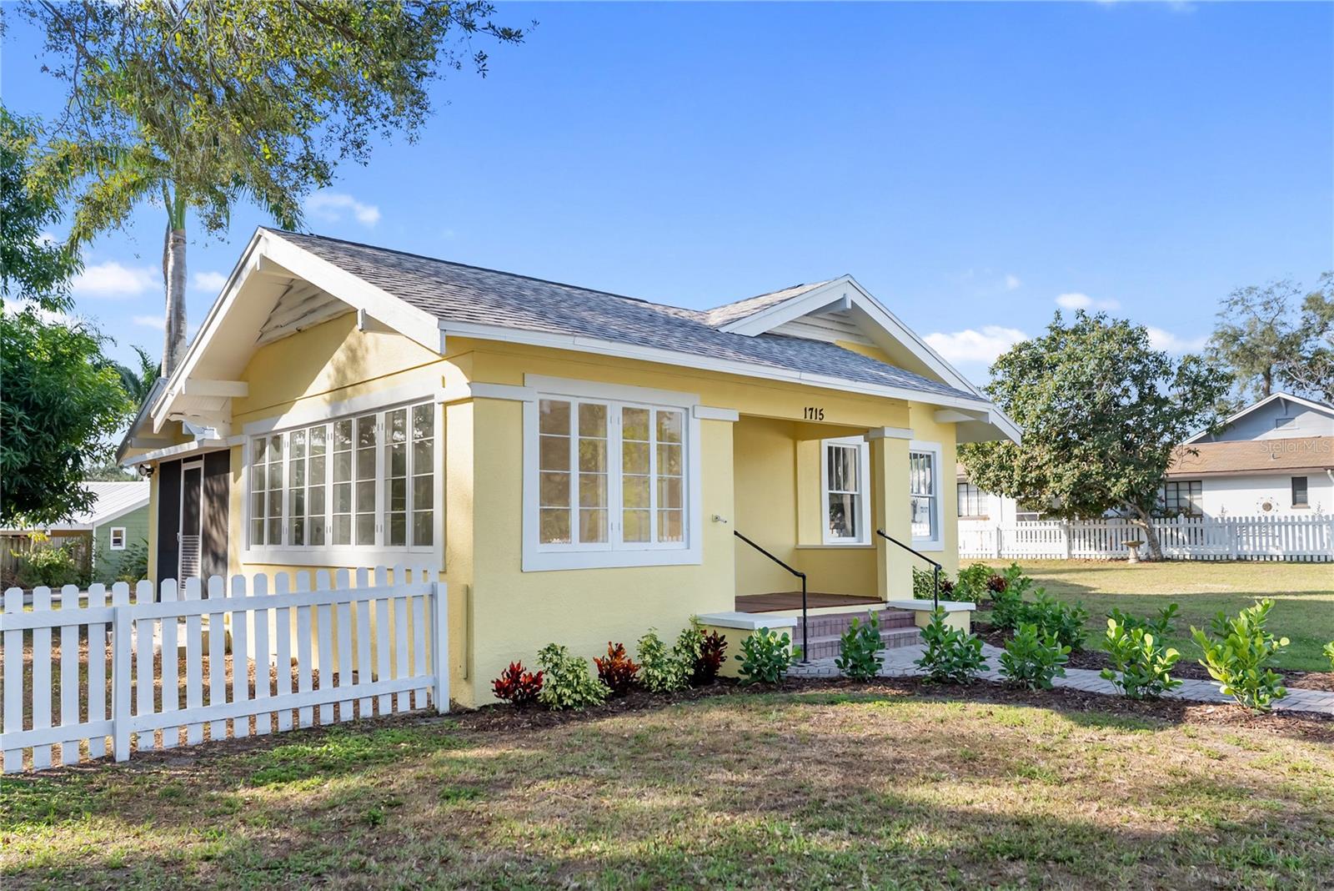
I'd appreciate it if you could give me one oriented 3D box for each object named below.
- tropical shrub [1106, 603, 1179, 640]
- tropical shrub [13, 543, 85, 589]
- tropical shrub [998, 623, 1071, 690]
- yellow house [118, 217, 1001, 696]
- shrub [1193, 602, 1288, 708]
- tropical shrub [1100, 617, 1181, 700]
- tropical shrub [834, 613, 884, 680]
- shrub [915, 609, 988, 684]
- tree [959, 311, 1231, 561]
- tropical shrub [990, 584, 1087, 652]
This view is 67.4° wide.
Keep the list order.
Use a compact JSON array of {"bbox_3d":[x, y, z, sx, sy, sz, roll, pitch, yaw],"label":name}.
[{"bbox_3d":[4.411,1.745,9.308,0.656,0.546,0.609,-3,-6,25],"label":"tropical shrub"},{"bbox_3d":[-18.241,3.571,29.561,2.120,1.376,1.843,3,-6,-31],"label":"tropical shrub"},{"bbox_3d":[3.048,1.742,8.345,0.563,0.531,0.523,-2,-5,20],"label":"tropical shrub"},{"bbox_3d":[-1.092,0.350,15.281,11.502,4.871,11.076,4,-7,-42],"label":"yellow house"},{"bbox_3d":[4.146,1.508,7.267,0.680,0.776,0.630,-3,-6,29],"label":"shrub"},{"bbox_3d":[3.676,1.644,7.800,0.613,0.609,0.568,-3,-6,25],"label":"tropical shrub"},{"bbox_3d":[1.742,1.811,9.107,0.440,0.590,0.409,-2,-5,11],"label":"tropical shrub"},{"bbox_3d":[2.489,1.745,8.777,0.619,0.622,0.574,-2,-5,15],"label":"shrub"},{"bbox_3d":[9.612,-0.253,22.974,6.341,5.735,5.915,-3,-6,23],"label":"tree"},{"bbox_3d":[3.940,1.796,10.650,1.009,0.647,0.936,-2,-5,20],"label":"tropical shrub"}]

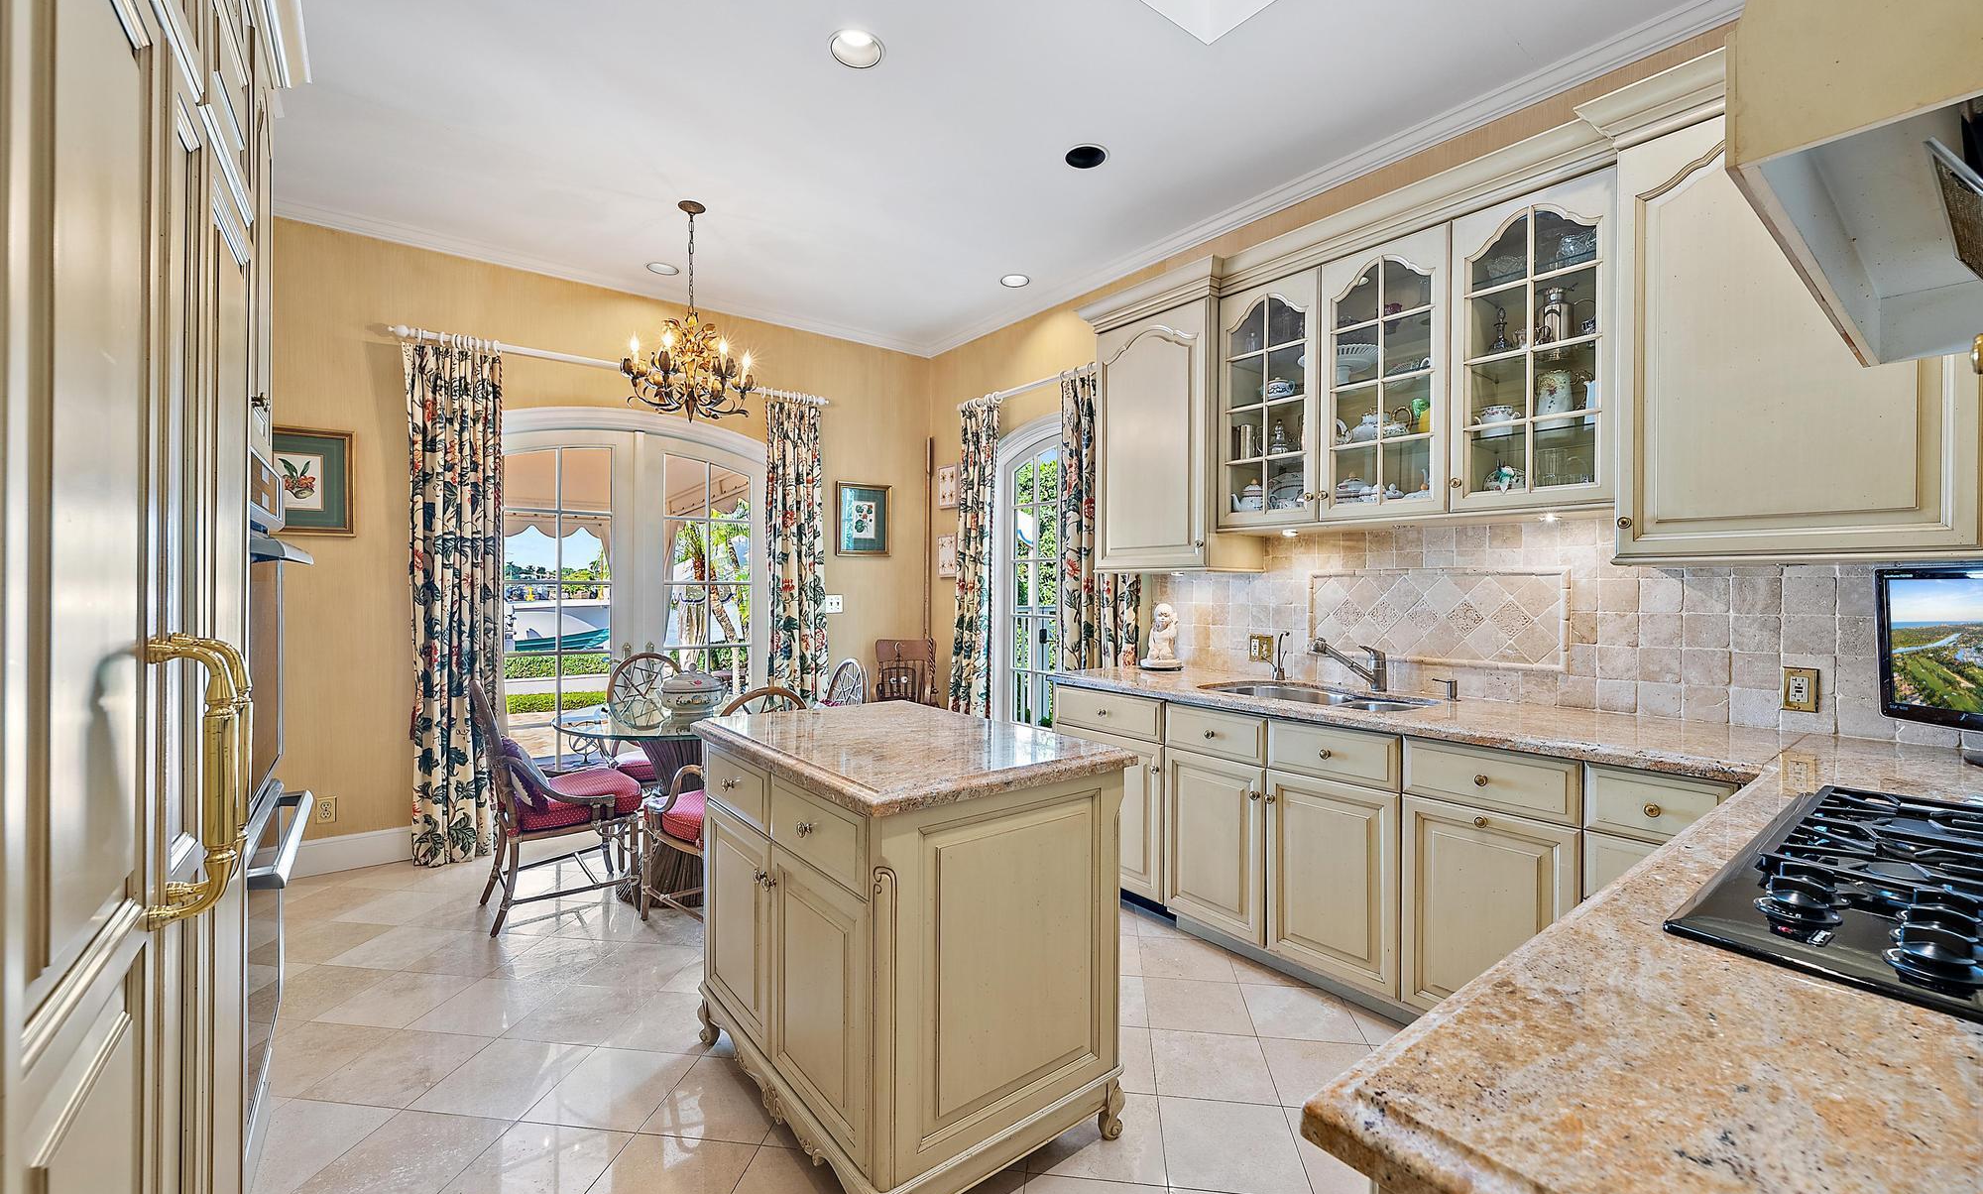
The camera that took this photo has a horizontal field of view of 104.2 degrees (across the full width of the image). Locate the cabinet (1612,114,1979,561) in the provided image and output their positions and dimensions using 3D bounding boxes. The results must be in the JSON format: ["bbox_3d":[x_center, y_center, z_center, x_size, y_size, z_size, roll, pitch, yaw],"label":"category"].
[{"bbox_3d":[2.016,-0.640,1.956,0.420,1.090,0.600,-1,1,-38],"label":"cabinet"}]

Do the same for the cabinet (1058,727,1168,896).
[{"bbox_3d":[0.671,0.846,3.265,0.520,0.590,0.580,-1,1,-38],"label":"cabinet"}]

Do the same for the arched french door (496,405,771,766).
[{"bbox_3d":[-1.953,0.116,4.320,1.580,2.250,0.100,-1,1,-38],"label":"arched french door"}]

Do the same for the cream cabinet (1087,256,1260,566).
[{"bbox_3d":[0.778,-0.689,3.325,0.460,1.170,0.680,0,0,-38],"label":"cream cabinet"}]

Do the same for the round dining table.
[{"bbox_3d":[-1.279,0.879,3.408,1.160,0.745,1.160,0,0,0],"label":"round dining table"}]

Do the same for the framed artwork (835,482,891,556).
[{"bbox_3d":[-0.814,-0.497,4.985,0.395,0.475,0.025,0,0,-36],"label":"framed artwork"}]

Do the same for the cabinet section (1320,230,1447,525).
[{"bbox_3d":[1.423,-0.720,2.670,0.310,0.906,0.431,0,0,-38],"label":"cabinet section"}]

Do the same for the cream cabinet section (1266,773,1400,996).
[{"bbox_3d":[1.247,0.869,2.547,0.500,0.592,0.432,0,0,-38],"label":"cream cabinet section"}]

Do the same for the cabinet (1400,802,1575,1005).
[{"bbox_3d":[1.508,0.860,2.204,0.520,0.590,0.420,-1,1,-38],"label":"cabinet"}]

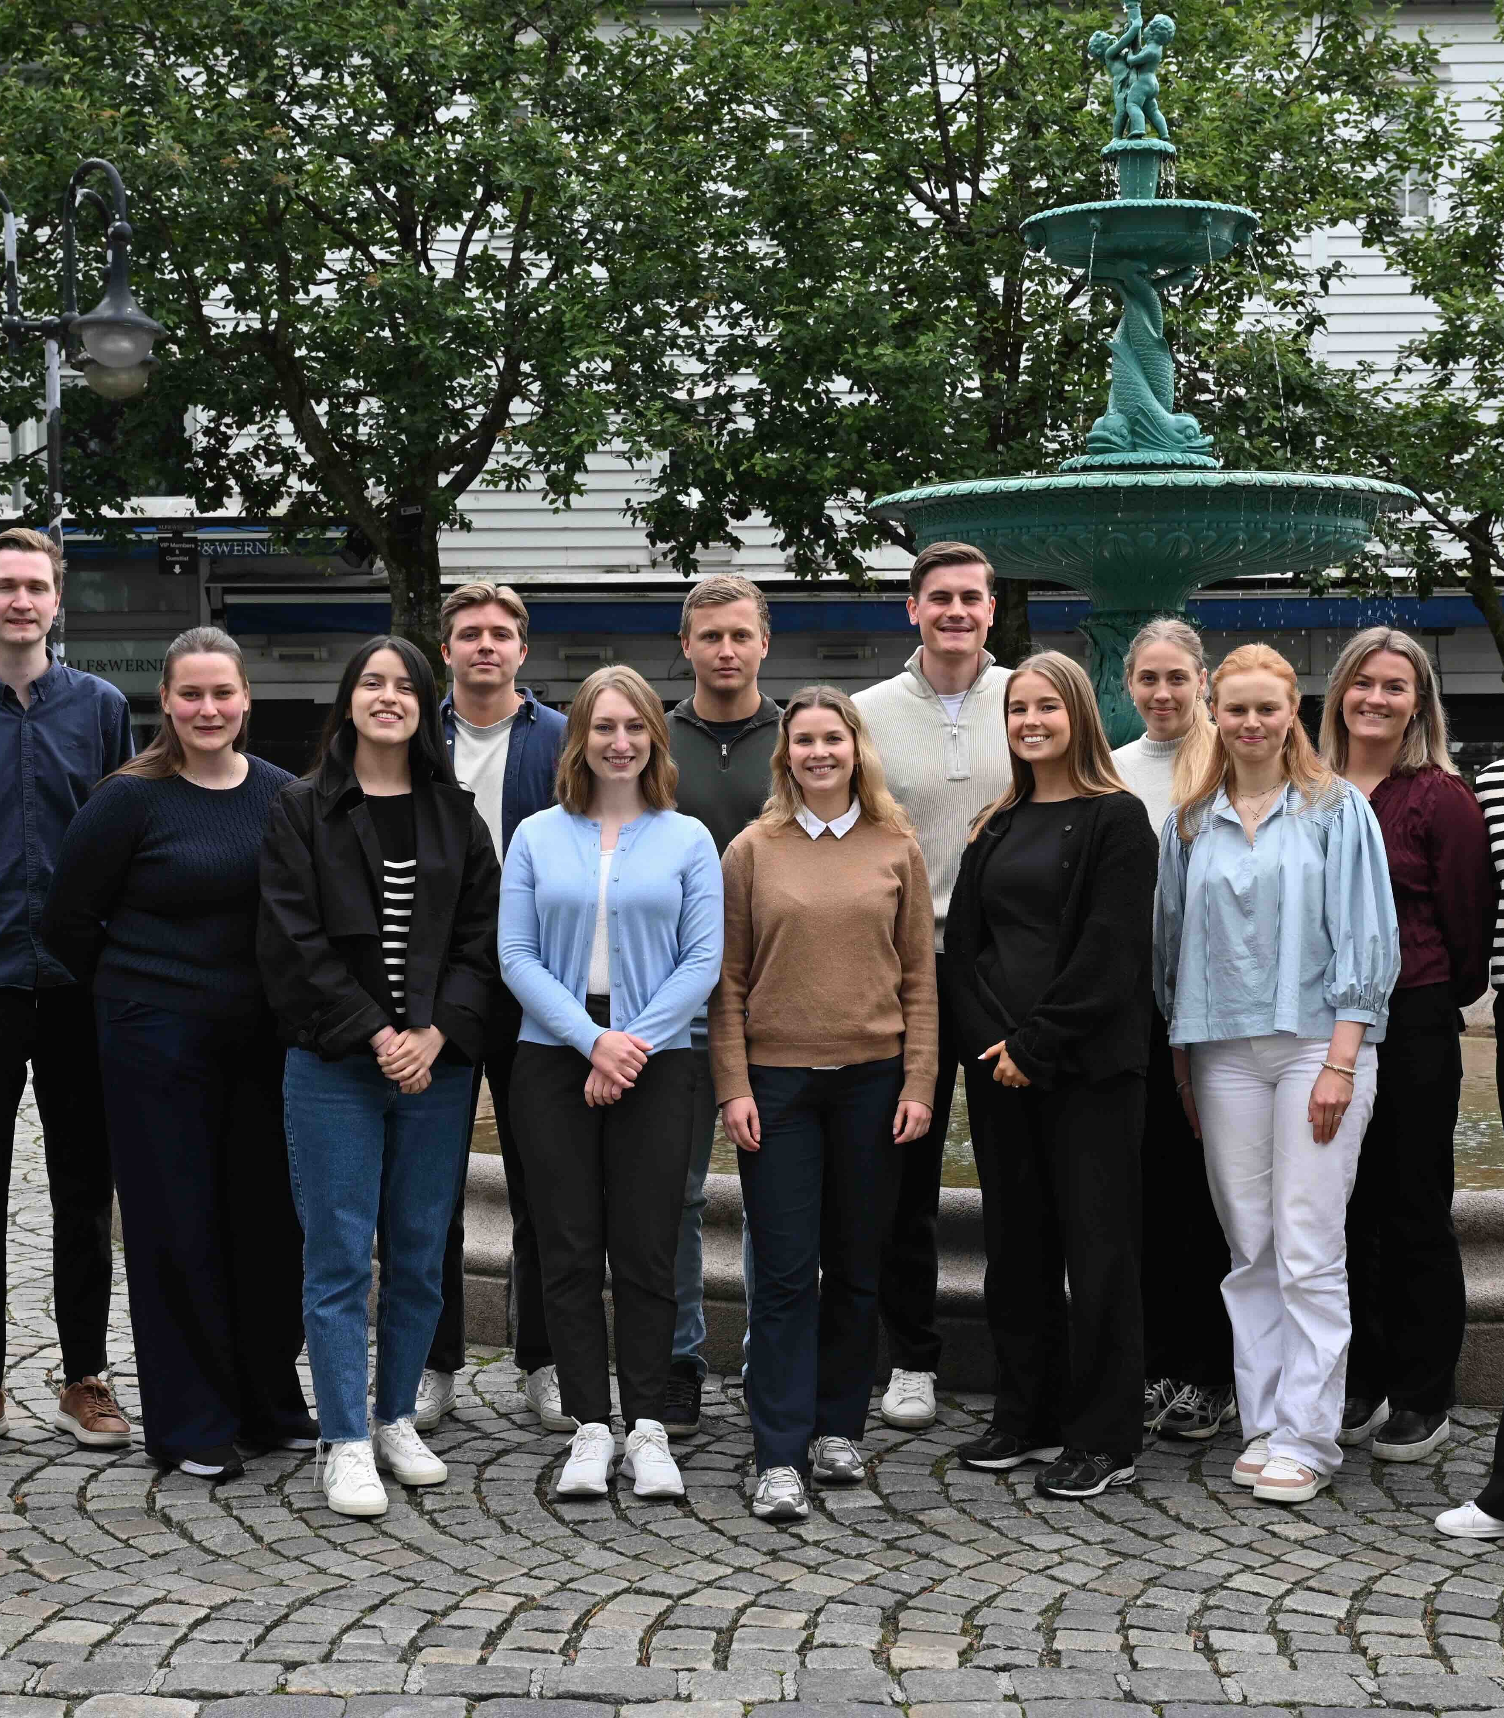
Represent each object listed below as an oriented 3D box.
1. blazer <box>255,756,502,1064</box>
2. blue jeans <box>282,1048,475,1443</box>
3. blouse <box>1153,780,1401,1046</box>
[{"bbox_3d":[-0.744,0.103,5.430,0.470,0.606,0.330,-1,3,-8],"label":"blazer"},{"bbox_3d":[-0.755,0.762,5.500,0.375,0.826,0.280,-1,3,-8],"label":"blue jeans"},{"bbox_3d":[1.066,0.111,5.530,0.480,0.540,0.330,1,2,28],"label":"blouse"}]

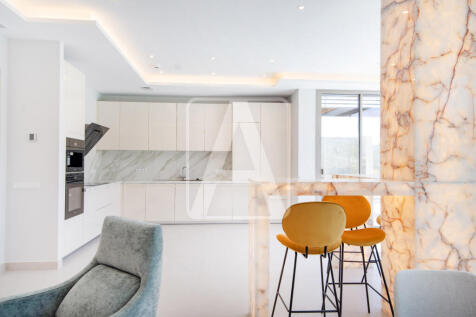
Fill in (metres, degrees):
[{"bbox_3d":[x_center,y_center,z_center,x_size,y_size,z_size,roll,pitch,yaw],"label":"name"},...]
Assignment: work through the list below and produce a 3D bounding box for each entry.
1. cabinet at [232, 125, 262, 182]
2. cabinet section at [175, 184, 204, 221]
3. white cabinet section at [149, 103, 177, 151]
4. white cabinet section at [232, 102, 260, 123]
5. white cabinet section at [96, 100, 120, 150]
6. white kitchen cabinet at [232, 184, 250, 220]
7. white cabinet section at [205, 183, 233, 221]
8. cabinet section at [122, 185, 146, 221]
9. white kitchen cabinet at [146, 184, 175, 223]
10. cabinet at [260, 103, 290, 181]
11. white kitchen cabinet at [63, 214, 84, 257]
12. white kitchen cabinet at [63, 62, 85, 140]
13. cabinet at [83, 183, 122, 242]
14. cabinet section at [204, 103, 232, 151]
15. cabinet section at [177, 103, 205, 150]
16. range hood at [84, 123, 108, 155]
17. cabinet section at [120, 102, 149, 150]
[{"bbox_3d":[0.172,-0.112,6.930,0.591,1.260,0.600,0,0,-3],"label":"cabinet"},{"bbox_3d":[-1.017,0.924,6.864,0.594,0.793,0.600,0,0,-3],"label":"cabinet section"},{"bbox_3d":[-1.633,-0.674,7.018,0.600,1.044,0.370,0,-1,-5],"label":"white cabinet section"},{"bbox_3d":[0.171,-0.958,6.930,0.593,0.424,0.600,0,0,-3],"label":"white cabinet section"},{"bbox_3d":[-2.768,-0.681,6.923,0.480,1.044,0.370,0,-1,-5],"label":"white cabinet section"},{"bbox_3d":[0.178,0.925,6.931,0.591,0.784,0.600,0,0,-3],"label":"white kitchen cabinet"},{"bbox_3d":[-0.418,0.923,6.897,0.604,0.786,0.600,0,0,-3],"label":"white cabinet section"},{"bbox_3d":[-2.173,0.922,6.826,0.490,0.795,0.580,0,-1,-5],"label":"cabinet section"},{"bbox_3d":[-1.630,0.925,6.872,0.600,0.795,0.580,0,-1,-5],"label":"white kitchen cabinet"},{"bbox_3d":[0.778,-0.322,6.964,0.623,1.685,0.600,0,0,-3],"label":"cabinet"},{"bbox_3d":[-2.516,1.031,4.300,0.592,0.484,0.602,0,-1,-5],"label":"white kitchen cabinet"},{"bbox_3d":[-2.510,-0.746,4.335,0.592,0.959,0.602,0,-1,-5],"label":"white kitchen cabinet"},{"bbox_3d":[-2.620,0.890,5.547,0.592,0.825,1.896,0,-1,-5],"label":"cabinet"},{"bbox_3d":[-0.421,-0.667,7.022,0.590,1.032,0.350,0,0,-3],"label":"cabinet section"},{"bbox_3d":[-1.015,-0.671,6.989,0.600,1.033,0.350,0,0,-3],"label":"cabinet section"},{"bbox_3d":[-2.680,-0.326,5.674,0.480,0.530,0.900,0,-1,-5],"label":"range hood"},{"bbox_3d":[-2.230,-0.678,6.968,0.600,1.044,0.370,0,-1,-5],"label":"cabinet section"}]

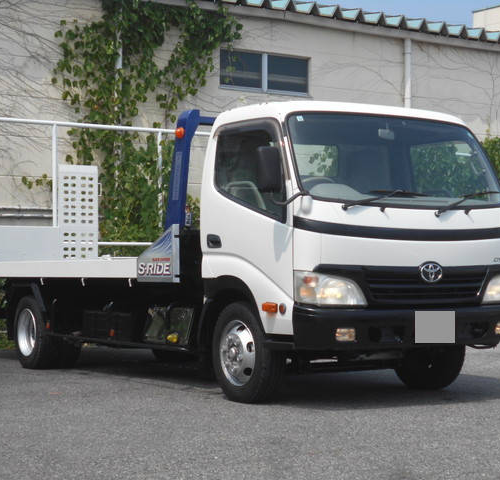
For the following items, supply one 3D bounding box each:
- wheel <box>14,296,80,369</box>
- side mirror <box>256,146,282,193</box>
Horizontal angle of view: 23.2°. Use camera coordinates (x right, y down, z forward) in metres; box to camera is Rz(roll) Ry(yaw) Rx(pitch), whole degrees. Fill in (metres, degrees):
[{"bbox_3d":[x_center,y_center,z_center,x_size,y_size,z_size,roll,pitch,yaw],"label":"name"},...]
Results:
[{"bbox_3d":[-2.030,0.917,12.205,0.440,0.735,0.735,1,-2,-32],"label":"wheel"},{"bbox_3d":[0.134,-0.469,8.012,0.190,0.310,0.100,0,-2,-20],"label":"side mirror"}]

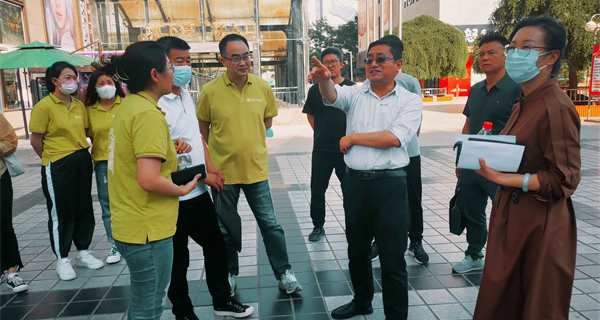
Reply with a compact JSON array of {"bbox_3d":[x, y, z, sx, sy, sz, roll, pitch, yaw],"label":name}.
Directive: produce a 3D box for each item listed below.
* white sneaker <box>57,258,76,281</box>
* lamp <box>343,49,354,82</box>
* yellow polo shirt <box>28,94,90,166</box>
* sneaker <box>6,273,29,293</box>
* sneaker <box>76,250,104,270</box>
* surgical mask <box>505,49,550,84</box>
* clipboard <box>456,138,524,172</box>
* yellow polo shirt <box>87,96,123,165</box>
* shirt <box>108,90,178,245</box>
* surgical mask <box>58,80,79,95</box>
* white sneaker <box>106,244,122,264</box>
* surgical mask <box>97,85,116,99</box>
[{"bbox_3d":[-1.825,0.849,3.652,0.100,0.115,0.265,-9,12,-39],"label":"white sneaker"},{"bbox_3d":[4.746,-8.397,45.624,1.100,4.640,0.300,-2,9,0],"label":"lamp"},{"bbox_3d":[-1.819,-0.234,3.540,0.270,0.550,0.440,4,11,34],"label":"yellow polo shirt"},{"bbox_3d":[-2.076,0.879,3.422,0.095,0.105,0.250,-9,12,-38],"label":"sneaker"},{"bbox_3d":[-1.721,0.817,3.834,0.265,0.115,0.100,2,10,23],"label":"sneaker"},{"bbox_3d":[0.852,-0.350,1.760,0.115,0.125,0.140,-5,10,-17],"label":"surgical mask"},{"bbox_3d":[0.708,-0.017,1.740,0.250,0.020,0.175,5,47,26],"label":"clipboard"},{"bbox_3d":[-1.596,-0.264,3.920,0.430,0.590,0.240,-6,10,-25],"label":"yellow polo shirt"},{"bbox_3d":[-0.703,0.020,2.090,0.300,0.640,0.430,-7,10,-28],"label":"shirt"},{"bbox_3d":[-1.710,-0.534,3.460,0.100,0.120,0.140,2,10,24],"label":"surgical mask"},{"bbox_3d":[-1.560,0.778,3.940,0.092,0.105,0.245,-4,9,-11],"label":"white sneaker"},{"bbox_3d":[-1.526,-0.531,3.690,0.140,0.120,0.095,-9,11,-36],"label":"surgical mask"}]

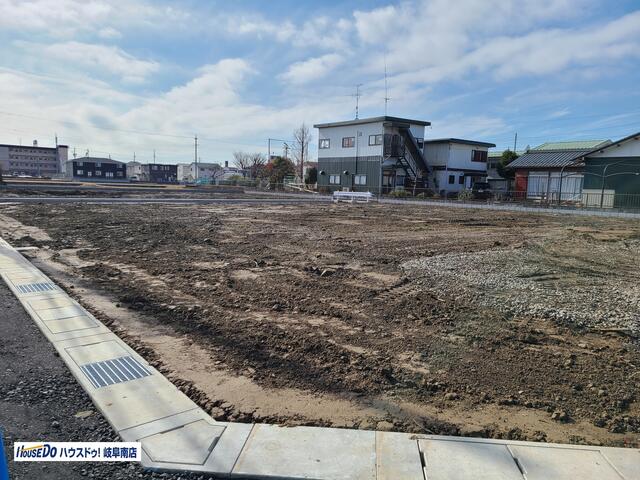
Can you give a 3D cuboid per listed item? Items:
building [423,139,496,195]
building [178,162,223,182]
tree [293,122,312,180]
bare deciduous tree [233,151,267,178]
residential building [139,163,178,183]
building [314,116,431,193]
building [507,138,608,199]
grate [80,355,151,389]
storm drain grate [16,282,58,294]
[{"bbox_3d":[13.570,-7.739,52.712,7.650,5.657,7.500,-4,9,-38],"label":"building"},{"bbox_3d":[-38.201,-21.538,153.669,13.000,6.272,8.500,-3,9,-36],"label":"building"},{"bbox_3d":[-2.441,-11.926,67.053,2.900,8.729,2.900,2,7,0],"label":"tree"},{"bbox_3d":[-13.790,-14.167,94.027,6.600,6.579,6.000,2,7,0],"label":"bare deciduous tree"},{"bbox_3d":[-52.486,-21.868,156.707,9.200,5.882,8.500,-3,9,-36],"label":"residential building"},{"bbox_3d":[5.004,-8.485,50.131,5.979,6.928,11.280,-3,9,-36],"label":"building"},{"bbox_3d":[20.646,-5.458,38.379,7.200,5.100,8.200,-3,9,-36],"label":"building"},{"bbox_3d":[-1.651,1.081,3.895,0.425,0.045,0.500,-4,9,-39],"label":"grate"},{"bbox_3d":[-3.869,0.678,6.576,0.425,0.045,0.500,-4,9,-39],"label":"storm drain grate"}]

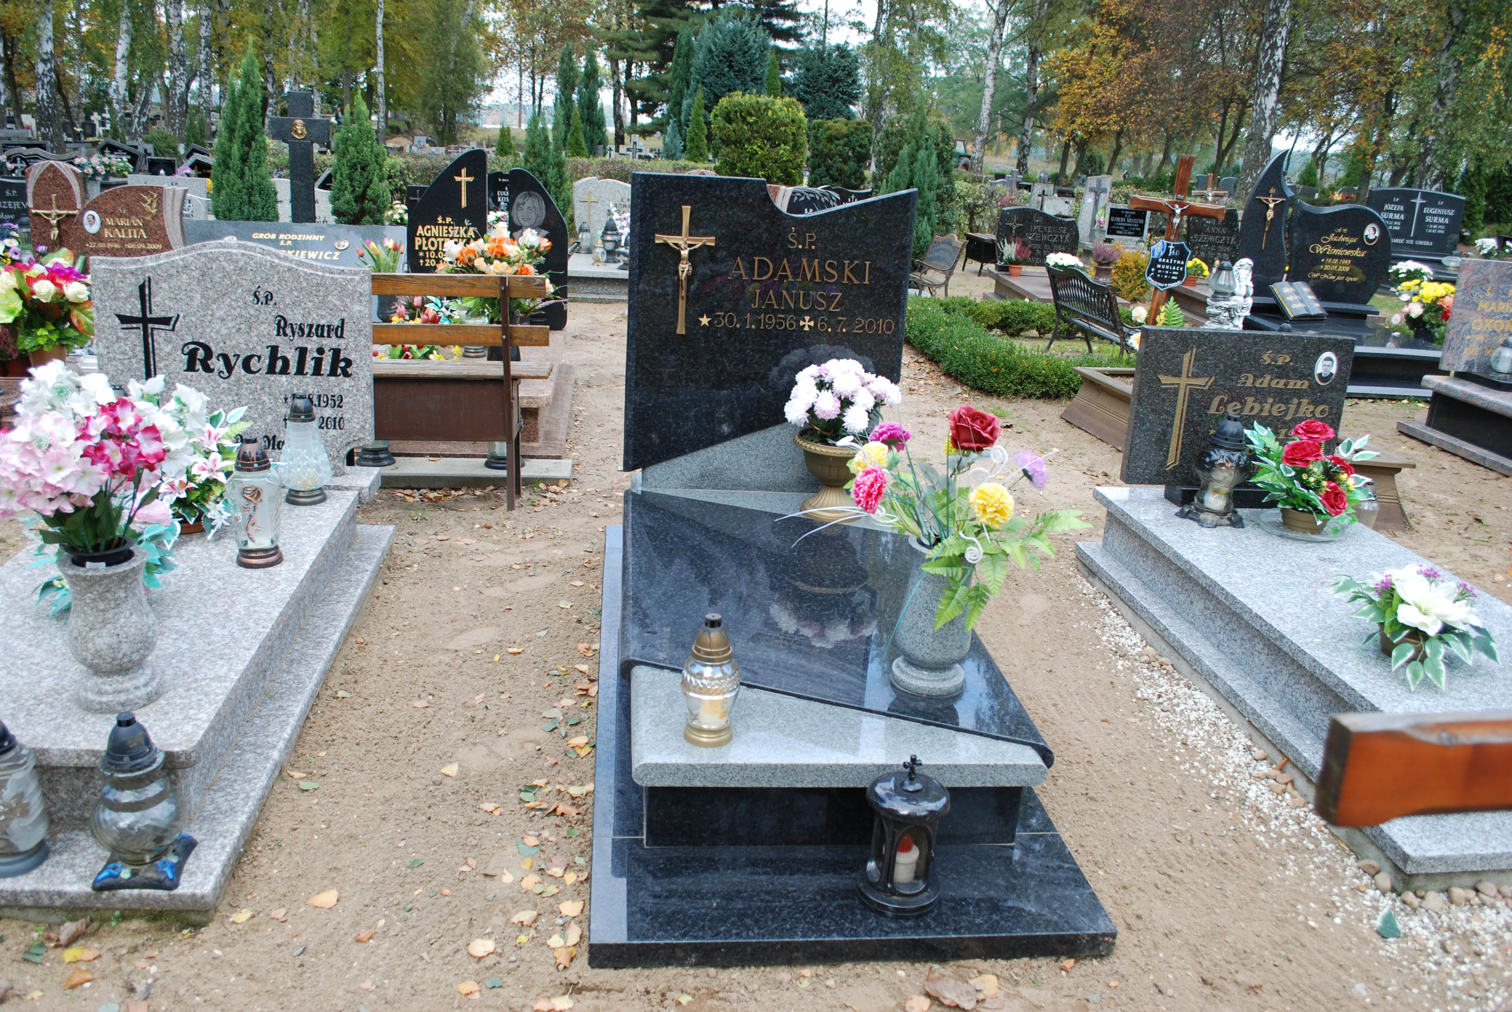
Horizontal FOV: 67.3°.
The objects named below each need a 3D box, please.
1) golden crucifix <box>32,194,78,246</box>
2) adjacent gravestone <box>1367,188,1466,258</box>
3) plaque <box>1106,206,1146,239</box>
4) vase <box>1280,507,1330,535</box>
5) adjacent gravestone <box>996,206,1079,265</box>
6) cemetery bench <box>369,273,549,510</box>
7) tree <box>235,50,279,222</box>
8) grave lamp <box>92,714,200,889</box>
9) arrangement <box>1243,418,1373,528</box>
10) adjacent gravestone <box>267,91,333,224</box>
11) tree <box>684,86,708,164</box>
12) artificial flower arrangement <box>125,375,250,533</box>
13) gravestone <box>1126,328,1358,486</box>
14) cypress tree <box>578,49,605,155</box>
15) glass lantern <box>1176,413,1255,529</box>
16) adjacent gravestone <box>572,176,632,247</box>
[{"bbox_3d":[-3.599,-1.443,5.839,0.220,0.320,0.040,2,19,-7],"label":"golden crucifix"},{"bbox_3d":[8.634,-3.746,14.981,1.430,0.830,0.120,1,19,-10],"label":"adjacent gravestone"},{"bbox_3d":[4.574,-3.512,13.968,0.520,0.450,0.120,8,8,14],"label":"plaque"},{"bbox_3d":[1.905,0.040,3.933,0.165,0.085,0.165,1,19,-8],"label":"vase"},{"bbox_3d":[2.847,-2.721,11.505,0.860,0.570,0.100,1,19,-9],"label":"adjacent gravestone"},{"bbox_3d":[-1.427,-0.472,4.405,1.250,0.920,0.440,1,19,-9],"label":"cemetery bench"},{"bbox_3d":[-3.438,-2.189,7.816,0.360,1.850,0.360,1,18,-6],"label":"tree"},{"bbox_3d":[-1.129,0.522,2.070,0.160,0.315,0.155,1,18,-8],"label":"grave lamp"},{"bbox_3d":[1.897,-0.105,3.858,0.450,0.360,0.350,1,19,-8],"label":"arrangement"},{"bbox_3d":[-3.027,-2.011,7.576,0.410,1.460,0.120,1,18,-6],"label":"adjacent gravestone"},{"bbox_3d":[-0.969,-5.913,19.162,0.500,2.200,0.500,1,18,-6],"label":"tree"},{"bbox_3d":[-1.672,-0.149,3.334,0.350,0.450,0.290,1,19,-8],"label":"artificial flower arrangement"},{"bbox_3d":[1.645,-0.335,3.909,0.740,0.520,0.080,1,14,-6],"label":"gravestone"},{"bbox_3d":[-4.206,-10.029,29.034,0.800,3.080,0.800,1,19,-8],"label":"cypress tree"},{"bbox_3d":[1.558,-0.123,3.781,0.200,0.335,0.200,1,18,-6],"label":"glass lantern"},{"bbox_3d":[-1.318,-2.788,10.855,0.820,0.670,0.100,1,19,-8],"label":"adjacent gravestone"}]

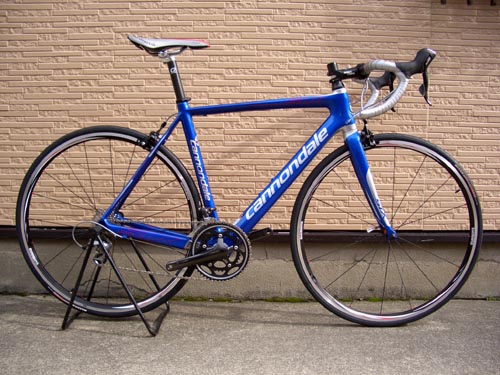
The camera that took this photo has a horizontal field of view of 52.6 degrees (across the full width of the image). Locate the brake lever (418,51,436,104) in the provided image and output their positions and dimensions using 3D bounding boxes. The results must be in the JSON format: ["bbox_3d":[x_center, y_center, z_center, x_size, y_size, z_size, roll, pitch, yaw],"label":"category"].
[{"bbox_3d":[0.522,-0.322,1.485,0.055,0.165,0.038,1,5,1],"label":"brake lever"}]

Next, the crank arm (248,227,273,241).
[{"bbox_3d":[-0.017,0.182,1.800,0.205,0.037,0.032,-13,4,2],"label":"crank arm"}]

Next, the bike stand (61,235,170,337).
[{"bbox_3d":[-0.461,0.307,1.757,0.330,0.325,0.290,1,5,1],"label":"bike stand"}]

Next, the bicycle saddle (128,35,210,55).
[{"bbox_3d":[-0.270,-0.480,1.687,0.277,0.065,0.135,2,5,1],"label":"bicycle saddle"}]

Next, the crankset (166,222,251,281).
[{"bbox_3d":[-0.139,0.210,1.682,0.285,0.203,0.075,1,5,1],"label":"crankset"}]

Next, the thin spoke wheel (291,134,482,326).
[{"bbox_3d":[0.467,0.151,1.728,0.668,0.668,0.080,1,5,1],"label":"thin spoke wheel"}]

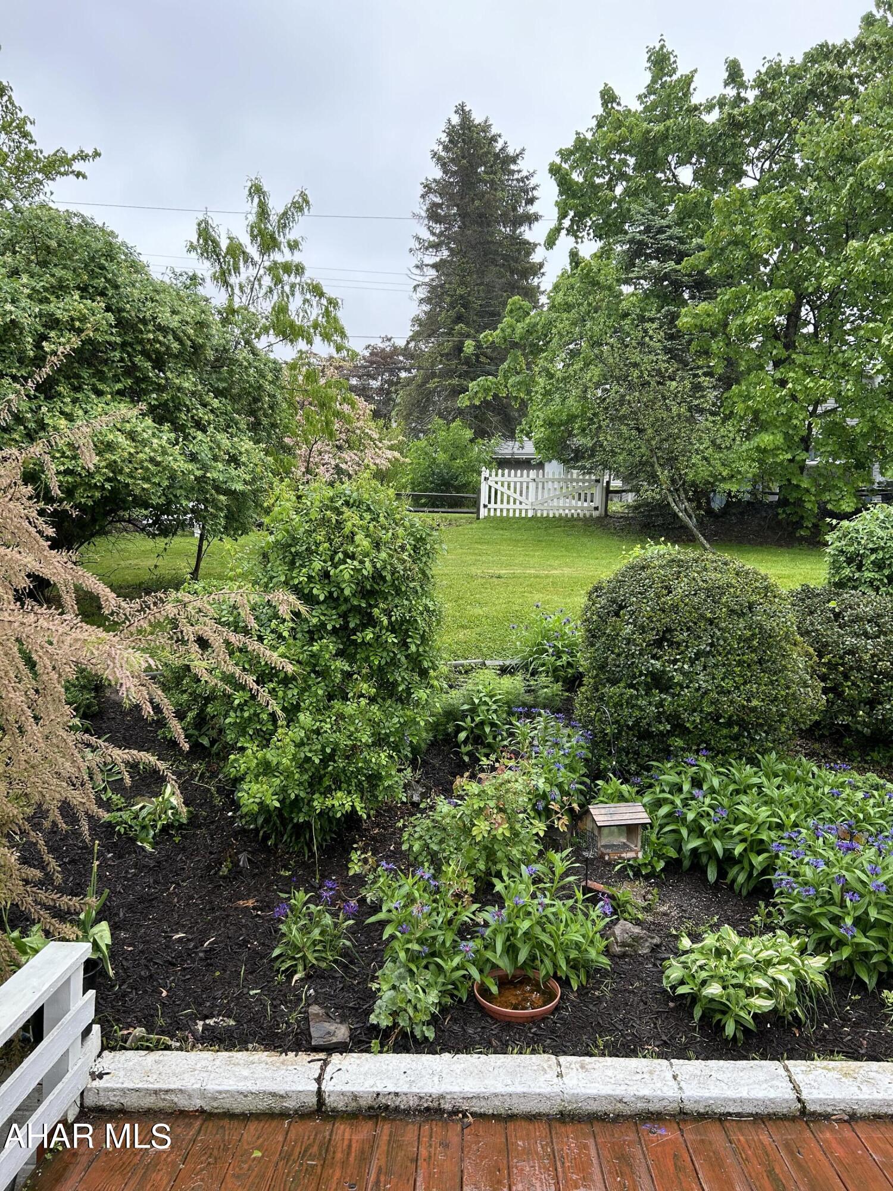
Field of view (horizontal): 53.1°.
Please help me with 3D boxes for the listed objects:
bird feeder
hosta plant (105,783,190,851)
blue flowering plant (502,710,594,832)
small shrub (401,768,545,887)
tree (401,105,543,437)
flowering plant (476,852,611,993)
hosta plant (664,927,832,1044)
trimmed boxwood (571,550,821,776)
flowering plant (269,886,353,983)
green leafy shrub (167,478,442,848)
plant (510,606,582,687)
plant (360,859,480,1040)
[{"bbox_3d":[0.832,1.142,4.431,0.285,0.230,0.225,0,2,-15],"label":"bird feeder"},{"bbox_3d":[-1.738,1.292,5.237,0.500,0.280,0.440,0,2,0],"label":"hosta plant"},{"bbox_3d":[0.593,0.993,5.207,0.500,0.590,0.520,0,1,0],"label":"blue flowering plant"},{"bbox_3d":[0.137,1.225,4.834,0.760,0.520,0.660,0,2,0],"label":"small shrub"},{"bbox_3d":[0.980,-12.293,36.698,6.100,16.164,6.000,0,1,0],"label":"tree"},{"bbox_3d":[0.415,1.391,3.880,0.560,0.440,0.500,0,2,0],"label":"flowering plant"},{"bbox_3d":[1.185,1.499,3.579,0.640,0.310,0.550,0,1,0],"label":"hosta plant"},{"bbox_3d":[1.790,0.387,6.412,1.740,1.440,1.680,0,1,0],"label":"trimmed boxwood"},{"bbox_3d":[-0.561,1.448,3.823,0.360,0.340,0.340,0,2,0],"label":"flowering plant"},{"bbox_3d":[-0.896,0.332,5.668,1.680,2.080,1.300,0,2,0],"label":"green leafy shrub"},{"bbox_3d":[0.875,0.426,7.613,0.660,0.670,0.620,0,1,0],"label":"plant"},{"bbox_3d":[-0.100,1.350,3.546,0.470,0.560,0.450,0,1,0],"label":"plant"}]

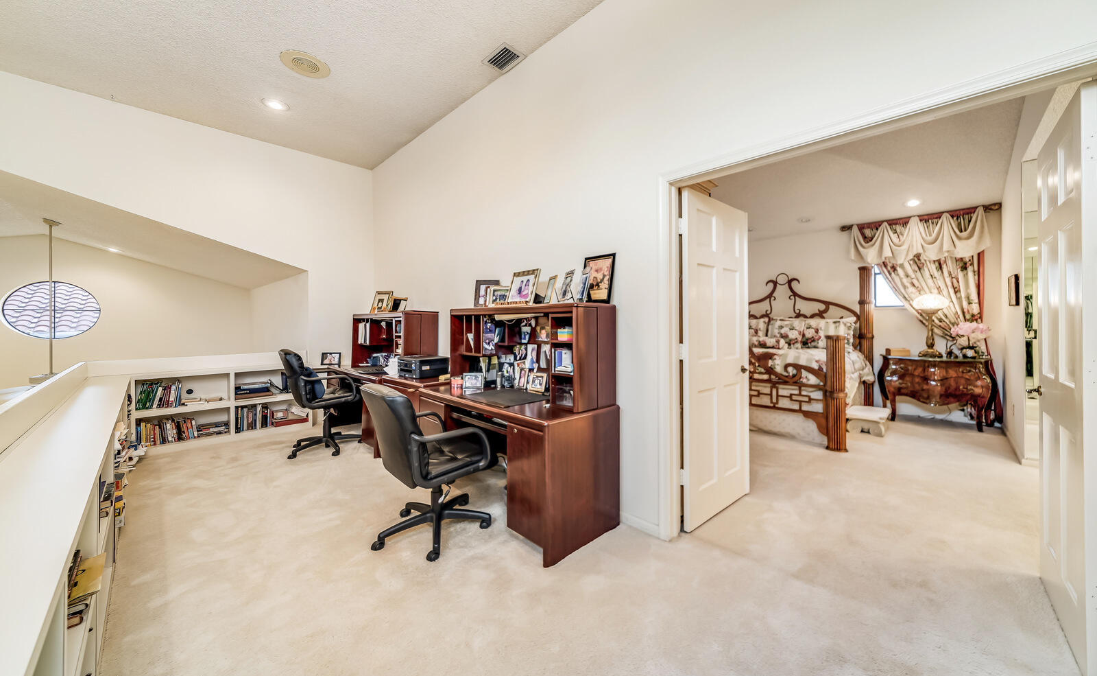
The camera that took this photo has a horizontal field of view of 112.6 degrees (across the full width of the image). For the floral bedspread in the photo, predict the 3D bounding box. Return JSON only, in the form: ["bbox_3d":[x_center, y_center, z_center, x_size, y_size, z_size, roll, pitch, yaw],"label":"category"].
[{"bbox_3d":[2.831,0.359,4.904,1.650,0.500,2.100,-2,2,-43],"label":"floral bedspread"}]

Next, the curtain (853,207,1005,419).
[{"bbox_3d":[4.754,-0.259,4.708,0.230,2.480,1.310,-2,2,-43],"label":"curtain"}]

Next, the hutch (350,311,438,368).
[{"bbox_3d":[-1.825,0.048,4.257,1.460,0.640,0.340,2,2,45],"label":"hutch"}]

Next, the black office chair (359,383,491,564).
[{"bbox_3d":[-0.720,0.710,2.226,0.680,0.910,0.640,-1,2,-30],"label":"black office chair"}]

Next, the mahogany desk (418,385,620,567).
[{"bbox_3d":[-0.281,0.779,2.586,0.615,0.740,1.410,-2,2,-44],"label":"mahogany desk"}]

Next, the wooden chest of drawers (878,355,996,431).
[{"bbox_3d":[4.758,0.648,4.534,0.490,0.820,0.990,-2,2,-43],"label":"wooden chest of drawers"}]

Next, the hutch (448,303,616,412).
[{"bbox_3d":[-0.206,0.094,2.709,0.335,0.630,1.400,-2,2,-44],"label":"hutch"}]

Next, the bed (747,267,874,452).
[{"bbox_3d":[2.900,0.040,4.990,2.270,2.010,2.150,-2,2,-43],"label":"bed"}]

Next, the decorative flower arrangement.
[{"bbox_3d":[4.938,0.027,4.287,0.300,0.430,0.320,-2,2,-43],"label":"decorative flower arrangement"}]

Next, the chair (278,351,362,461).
[{"bbox_3d":[-2.258,0.613,3.658,0.660,1.000,0.620,-1,2,-30],"label":"chair"}]

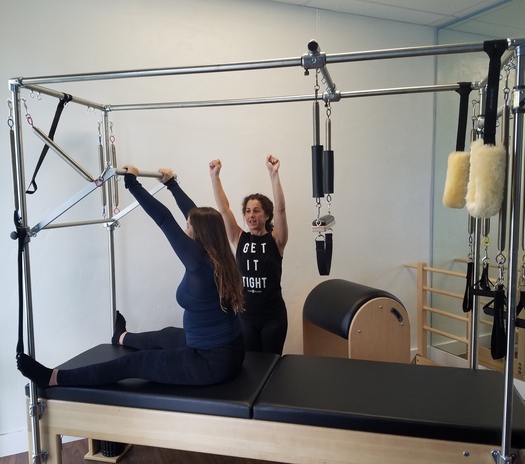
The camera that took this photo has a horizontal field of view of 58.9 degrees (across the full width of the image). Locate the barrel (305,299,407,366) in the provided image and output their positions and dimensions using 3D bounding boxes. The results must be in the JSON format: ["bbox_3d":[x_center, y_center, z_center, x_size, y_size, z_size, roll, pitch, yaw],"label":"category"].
[{"bbox_3d":[0.689,0.848,3.476,0.560,0.890,0.610,-3,6,-26],"label":"barrel"}]

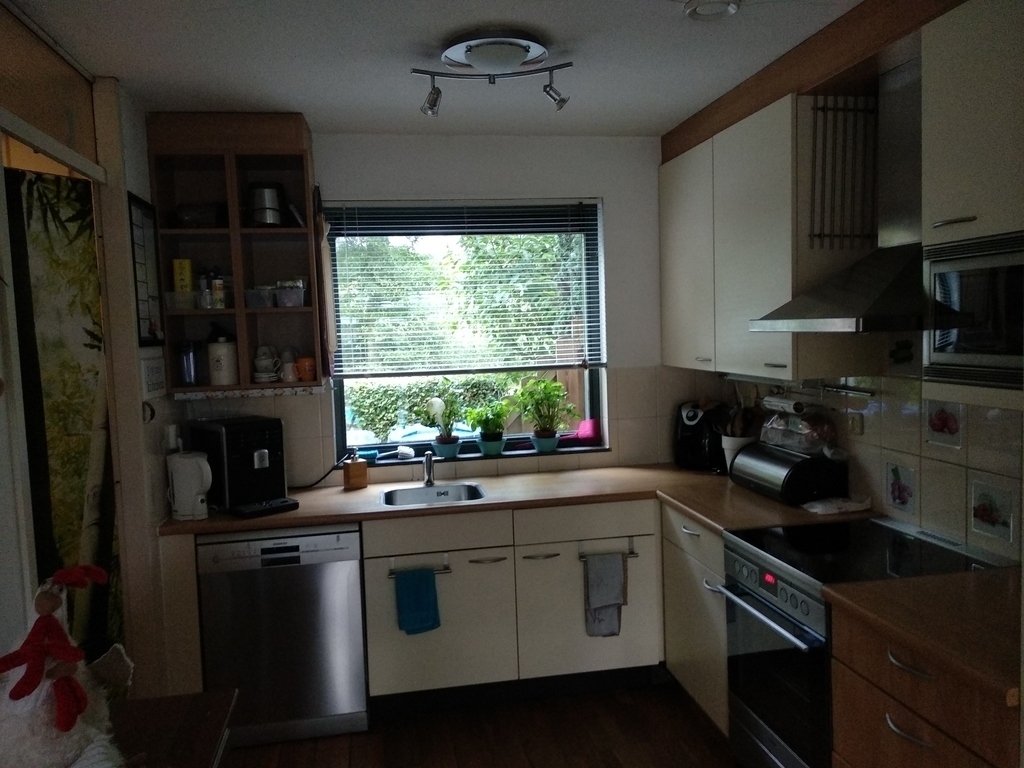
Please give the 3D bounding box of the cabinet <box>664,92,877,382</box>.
[{"bbox_3d":[0.989,-0.526,3.137,0.347,0.939,1.192,-3,4,-9],"label":"cabinet"}]

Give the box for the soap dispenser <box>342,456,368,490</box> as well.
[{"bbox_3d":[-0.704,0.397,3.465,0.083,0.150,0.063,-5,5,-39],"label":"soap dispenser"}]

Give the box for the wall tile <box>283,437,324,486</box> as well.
[{"bbox_3d":[-0.970,0.361,3.540,0.200,0.232,0.012,-2,4,-10],"label":"wall tile"}]

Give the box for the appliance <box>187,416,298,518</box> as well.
[{"bbox_3d":[-1.090,0.326,3.153,0.248,0.345,0.449,-5,6,-39],"label":"appliance"}]

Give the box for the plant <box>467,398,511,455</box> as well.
[{"bbox_3d":[-0.107,0.203,3.650,0.198,0.265,0.187,-3,5,-10],"label":"plant"}]

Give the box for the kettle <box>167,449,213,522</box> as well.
[{"bbox_3d":[-1.246,0.388,2.987,0.152,0.253,0.127,-2,5,0],"label":"kettle"}]

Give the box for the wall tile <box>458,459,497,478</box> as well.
[{"bbox_3d":[-0.161,0.393,3.596,0.199,0.084,0.011,-3,5,-10],"label":"wall tile"}]

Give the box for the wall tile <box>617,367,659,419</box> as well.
[{"bbox_3d":[0.604,0.040,3.722,0.199,0.247,0.010,-3,4,-9],"label":"wall tile"}]

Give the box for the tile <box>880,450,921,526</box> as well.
[{"bbox_3d":[1.305,0.344,2.577,0.010,0.237,0.199,-3,4,-9],"label":"tile"}]

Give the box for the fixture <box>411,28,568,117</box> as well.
[{"bbox_3d":[-0.066,-0.942,2.394,0.500,0.213,0.330,-2,4,3],"label":"fixture"}]

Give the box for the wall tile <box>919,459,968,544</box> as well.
[{"bbox_3d":[1.387,0.368,2.464,0.012,0.229,0.200,-2,4,-10],"label":"wall tile"}]

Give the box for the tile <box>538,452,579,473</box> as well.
[{"bbox_3d":[0.231,0.387,3.763,0.200,0.075,0.012,-2,4,-10],"label":"tile"}]

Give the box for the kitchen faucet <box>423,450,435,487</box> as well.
[{"bbox_3d":[-0.372,0.388,3.459,0.056,0.152,0.169,-2,4,-10],"label":"kitchen faucet"}]

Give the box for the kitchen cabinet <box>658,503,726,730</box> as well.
[{"bbox_3d":[0.967,0.845,2.988,0.567,0.714,0.592,-3,5,-10],"label":"kitchen cabinet"}]

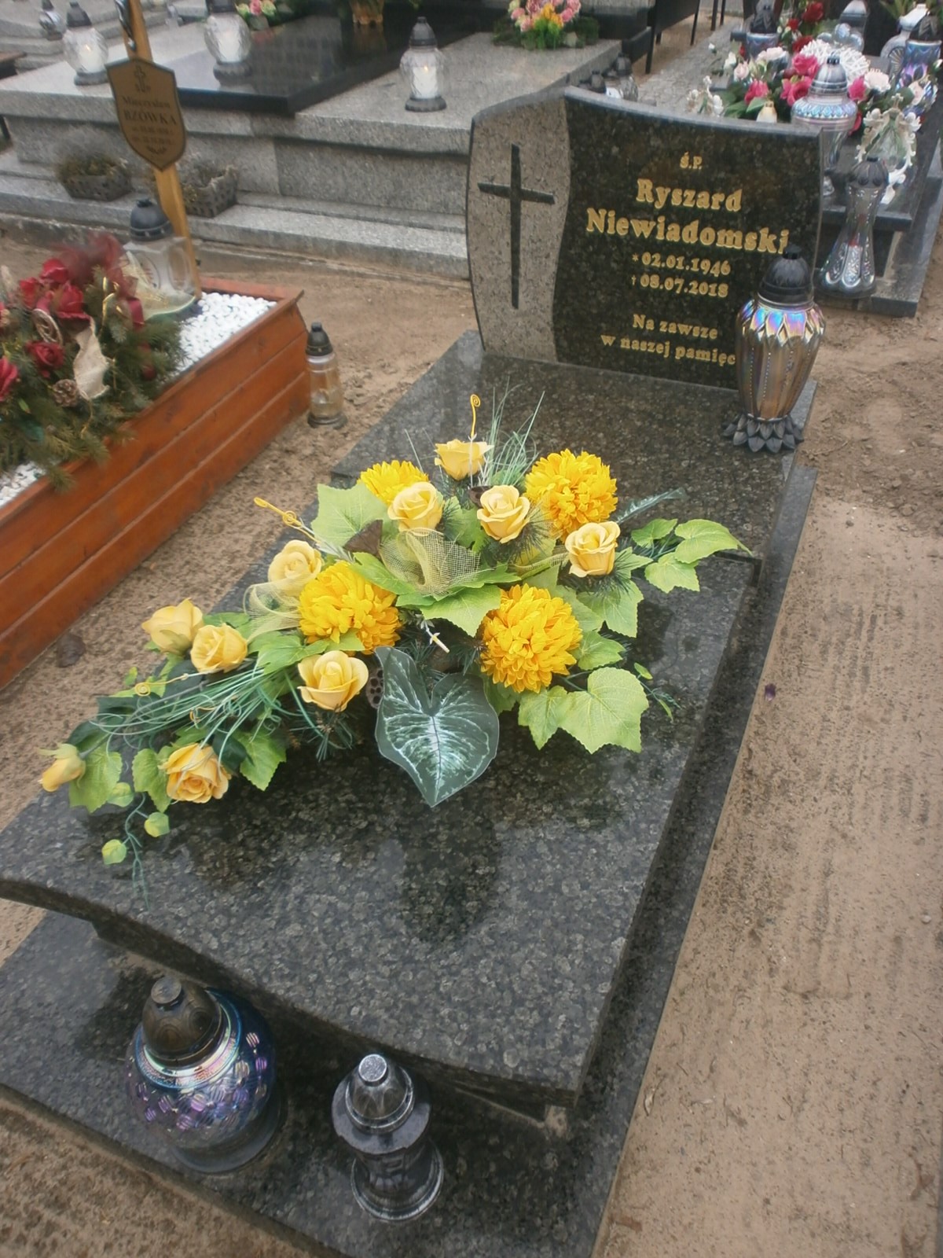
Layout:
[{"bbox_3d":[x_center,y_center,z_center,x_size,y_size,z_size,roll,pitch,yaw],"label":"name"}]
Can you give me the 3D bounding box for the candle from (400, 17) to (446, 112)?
[{"bbox_3d":[-0.180,-2.116,3.677,0.168,0.294,0.168,-1,41,1],"label":"candle"}]

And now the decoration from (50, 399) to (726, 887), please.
[{"bbox_3d":[-0.081,-0.046,1.470,1.040,0.280,0.630,-11,42,-10],"label":"decoration"}]

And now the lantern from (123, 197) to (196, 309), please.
[{"bbox_3d":[-0.866,-1.049,2.706,0.135,0.257,0.135,14,43,18],"label":"lantern"}]

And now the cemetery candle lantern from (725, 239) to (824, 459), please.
[{"bbox_3d":[0.592,-0.541,1.876,0.168,0.377,0.168,14,43,18],"label":"cemetery candle lantern"}]

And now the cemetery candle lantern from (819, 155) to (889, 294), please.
[{"bbox_3d":[1.257,-1.310,3.166,0.200,0.395,0.200,14,43,18],"label":"cemetery candle lantern"}]

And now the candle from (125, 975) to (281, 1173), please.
[{"bbox_3d":[-0.337,0.520,1.199,0.182,0.305,0.182,-1,41,1],"label":"candle"}]

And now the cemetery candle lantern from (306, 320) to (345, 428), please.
[{"bbox_3d":[-0.413,-0.704,2.697,0.108,0.283,0.108,-1,41,1],"label":"cemetery candle lantern"}]

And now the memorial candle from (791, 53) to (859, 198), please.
[{"bbox_3d":[1.143,-1.636,3.190,0.212,0.395,0.212,14,43,18],"label":"memorial candle"}]

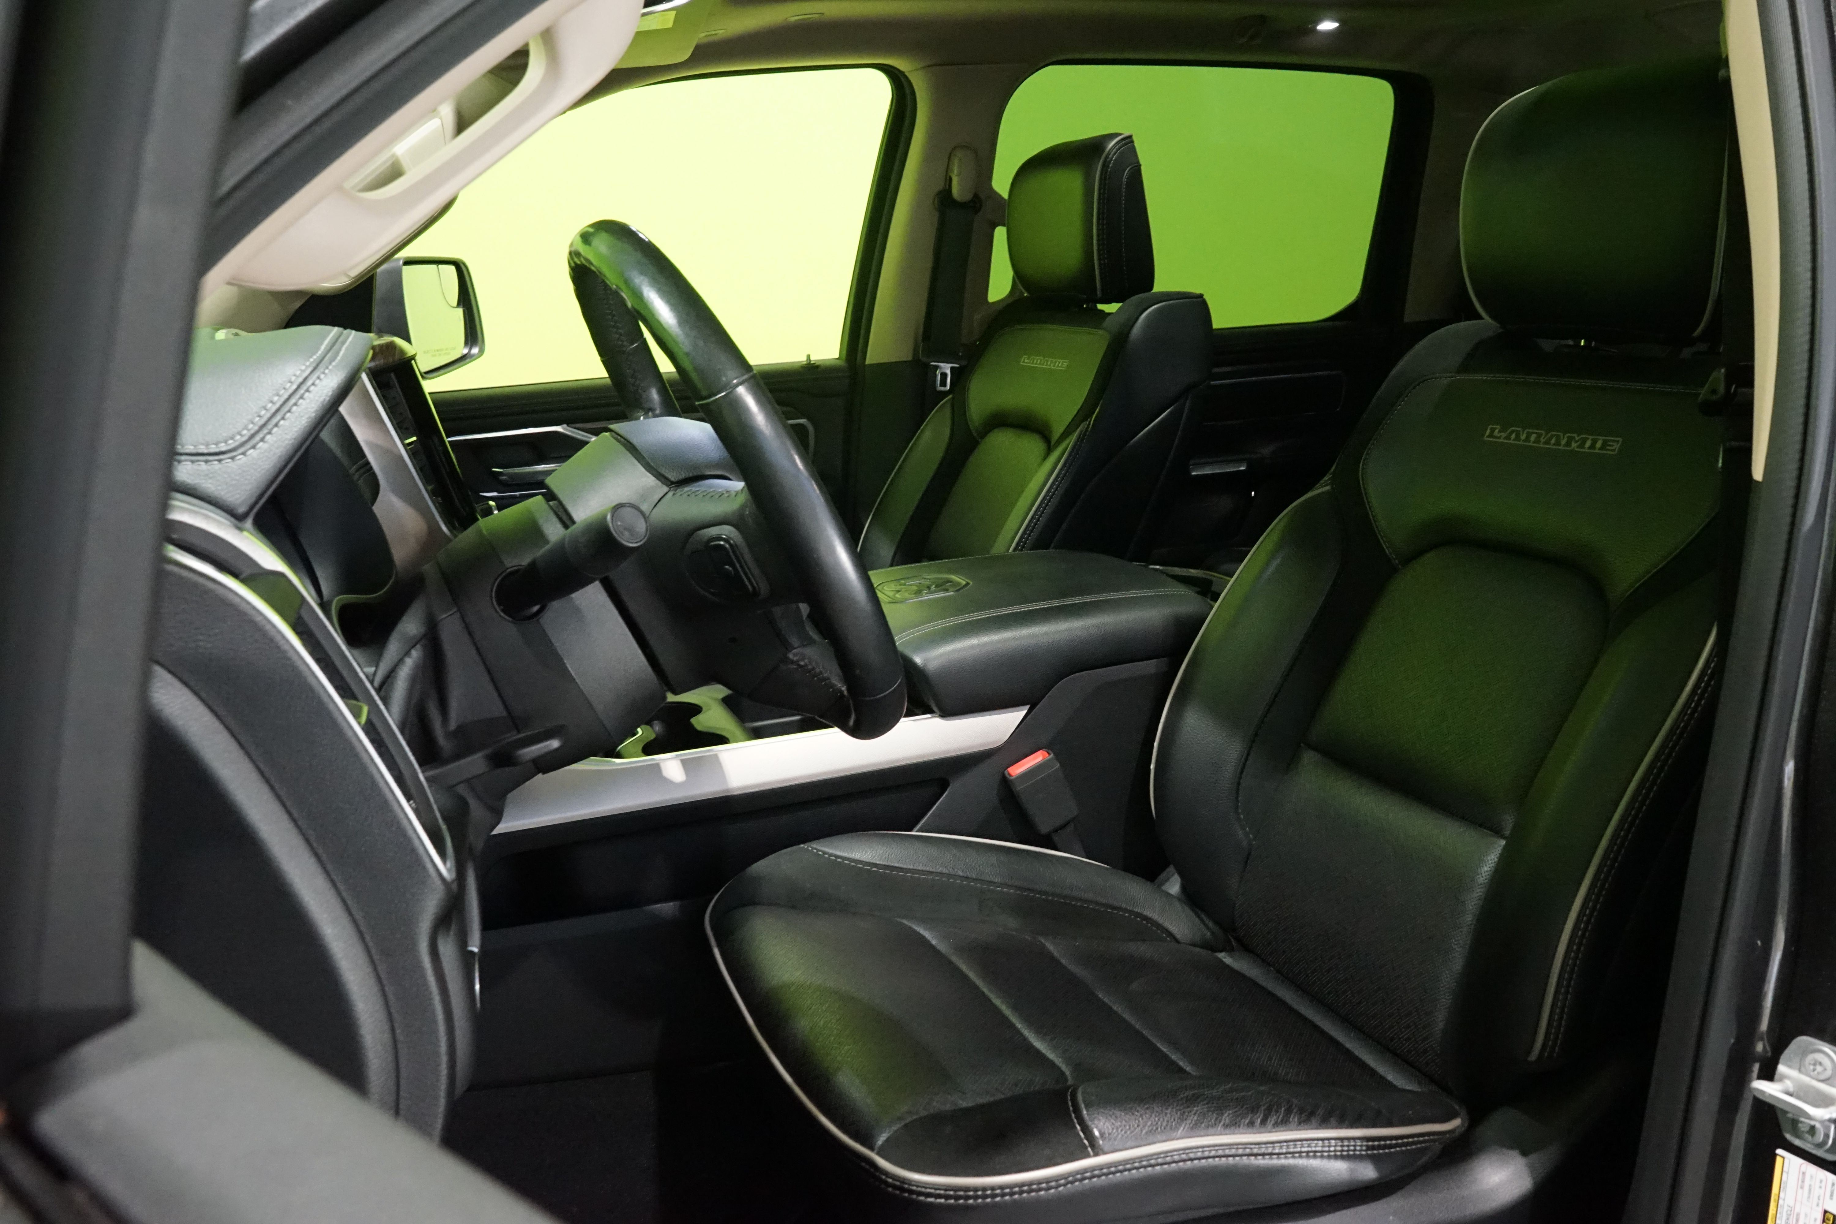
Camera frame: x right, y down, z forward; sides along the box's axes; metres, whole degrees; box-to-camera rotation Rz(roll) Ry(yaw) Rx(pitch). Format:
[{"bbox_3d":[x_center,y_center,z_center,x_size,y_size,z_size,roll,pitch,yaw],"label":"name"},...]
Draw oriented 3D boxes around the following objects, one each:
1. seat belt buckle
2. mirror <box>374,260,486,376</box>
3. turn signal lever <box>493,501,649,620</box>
[{"bbox_3d":[0.122,0.176,1.391,0.045,0.068,0.024,-28,16,-10],"label":"seat belt buckle"},{"bbox_3d":[-0.821,-0.477,2.317,0.125,0.190,0.245,1,13,6],"label":"mirror"},{"bbox_3d":[-0.197,-0.027,0.807,0.030,0.030,0.132,-13,-6,-44],"label":"turn signal lever"}]

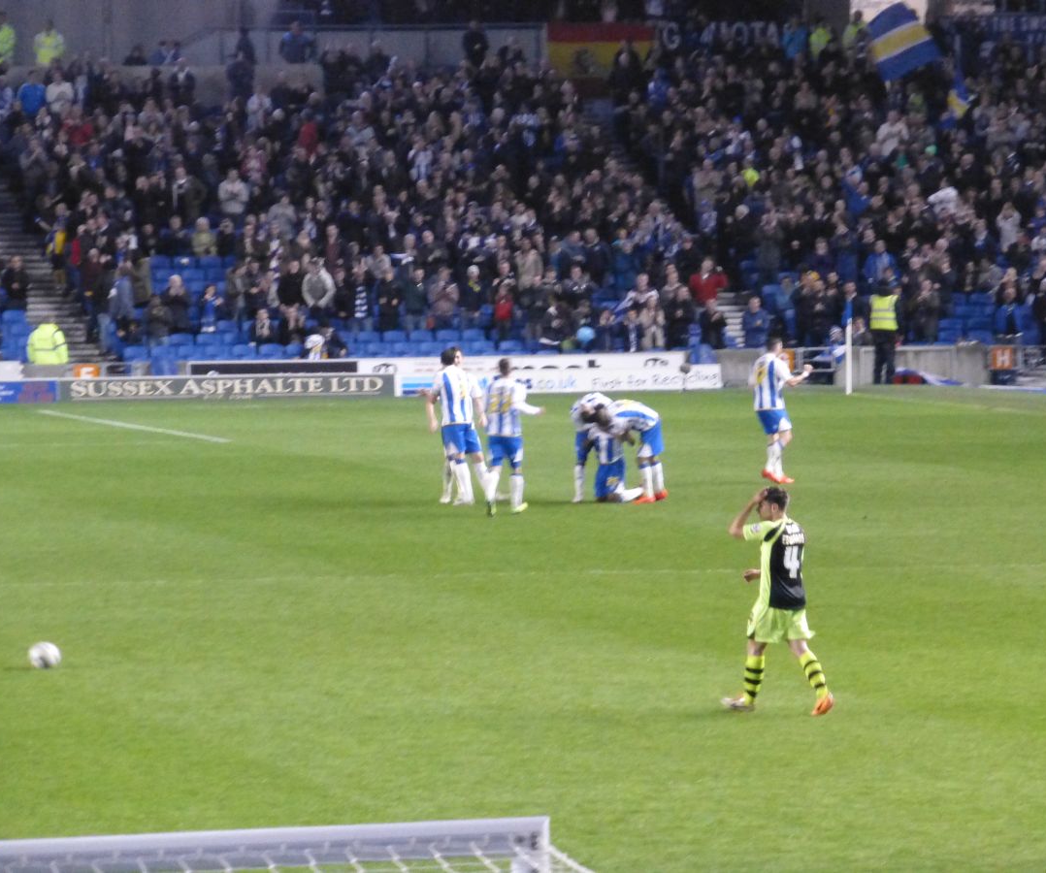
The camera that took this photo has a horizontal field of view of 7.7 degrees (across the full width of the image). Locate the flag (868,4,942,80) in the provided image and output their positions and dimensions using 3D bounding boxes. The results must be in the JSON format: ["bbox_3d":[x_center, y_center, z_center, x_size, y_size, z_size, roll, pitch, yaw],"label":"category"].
[{"bbox_3d":[7.199,-7.437,146.500,1.300,1.200,0.400,-21,2,-11],"label":"flag"}]

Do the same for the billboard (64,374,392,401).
[{"bbox_3d":[-5.053,-0.817,132.900,5.850,0.440,0.100,-1,2,-14],"label":"billboard"}]

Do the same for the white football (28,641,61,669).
[{"bbox_3d":[-3.893,1.782,63.300,0.220,0.220,0.220,0,2,0],"label":"white football"}]

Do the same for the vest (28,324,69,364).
[{"bbox_3d":[-8.095,-1.541,132.700,0.680,0.760,0.420,-1,2,-11],"label":"vest"}]

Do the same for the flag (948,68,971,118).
[{"bbox_3d":[8.202,-6.436,145.800,0.460,0.970,0.420,-1,2,-11],"label":"flag"}]

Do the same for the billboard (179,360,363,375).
[{"bbox_3d":[-4.368,-1.094,134.800,3.050,0.460,0.100,-1,2,-15],"label":"billboard"}]

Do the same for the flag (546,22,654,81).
[{"bbox_3d":[1.492,-7.299,149.300,2.120,1.360,0.080,-1,2,-13],"label":"flag"}]

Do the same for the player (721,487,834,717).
[{"bbox_3d":[1.923,1.230,58.767,0.800,1.730,0.600,2,3,40],"label":"player"}]

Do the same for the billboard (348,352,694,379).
[{"bbox_3d":[-0.025,-1.179,135.900,6.000,0.500,0.100,-1,2,-17],"label":"billboard"}]

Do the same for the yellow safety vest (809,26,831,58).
[{"bbox_3d":[5.894,-7.843,154.500,0.480,0.650,0.300,-1,2,-8],"label":"yellow safety vest"}]

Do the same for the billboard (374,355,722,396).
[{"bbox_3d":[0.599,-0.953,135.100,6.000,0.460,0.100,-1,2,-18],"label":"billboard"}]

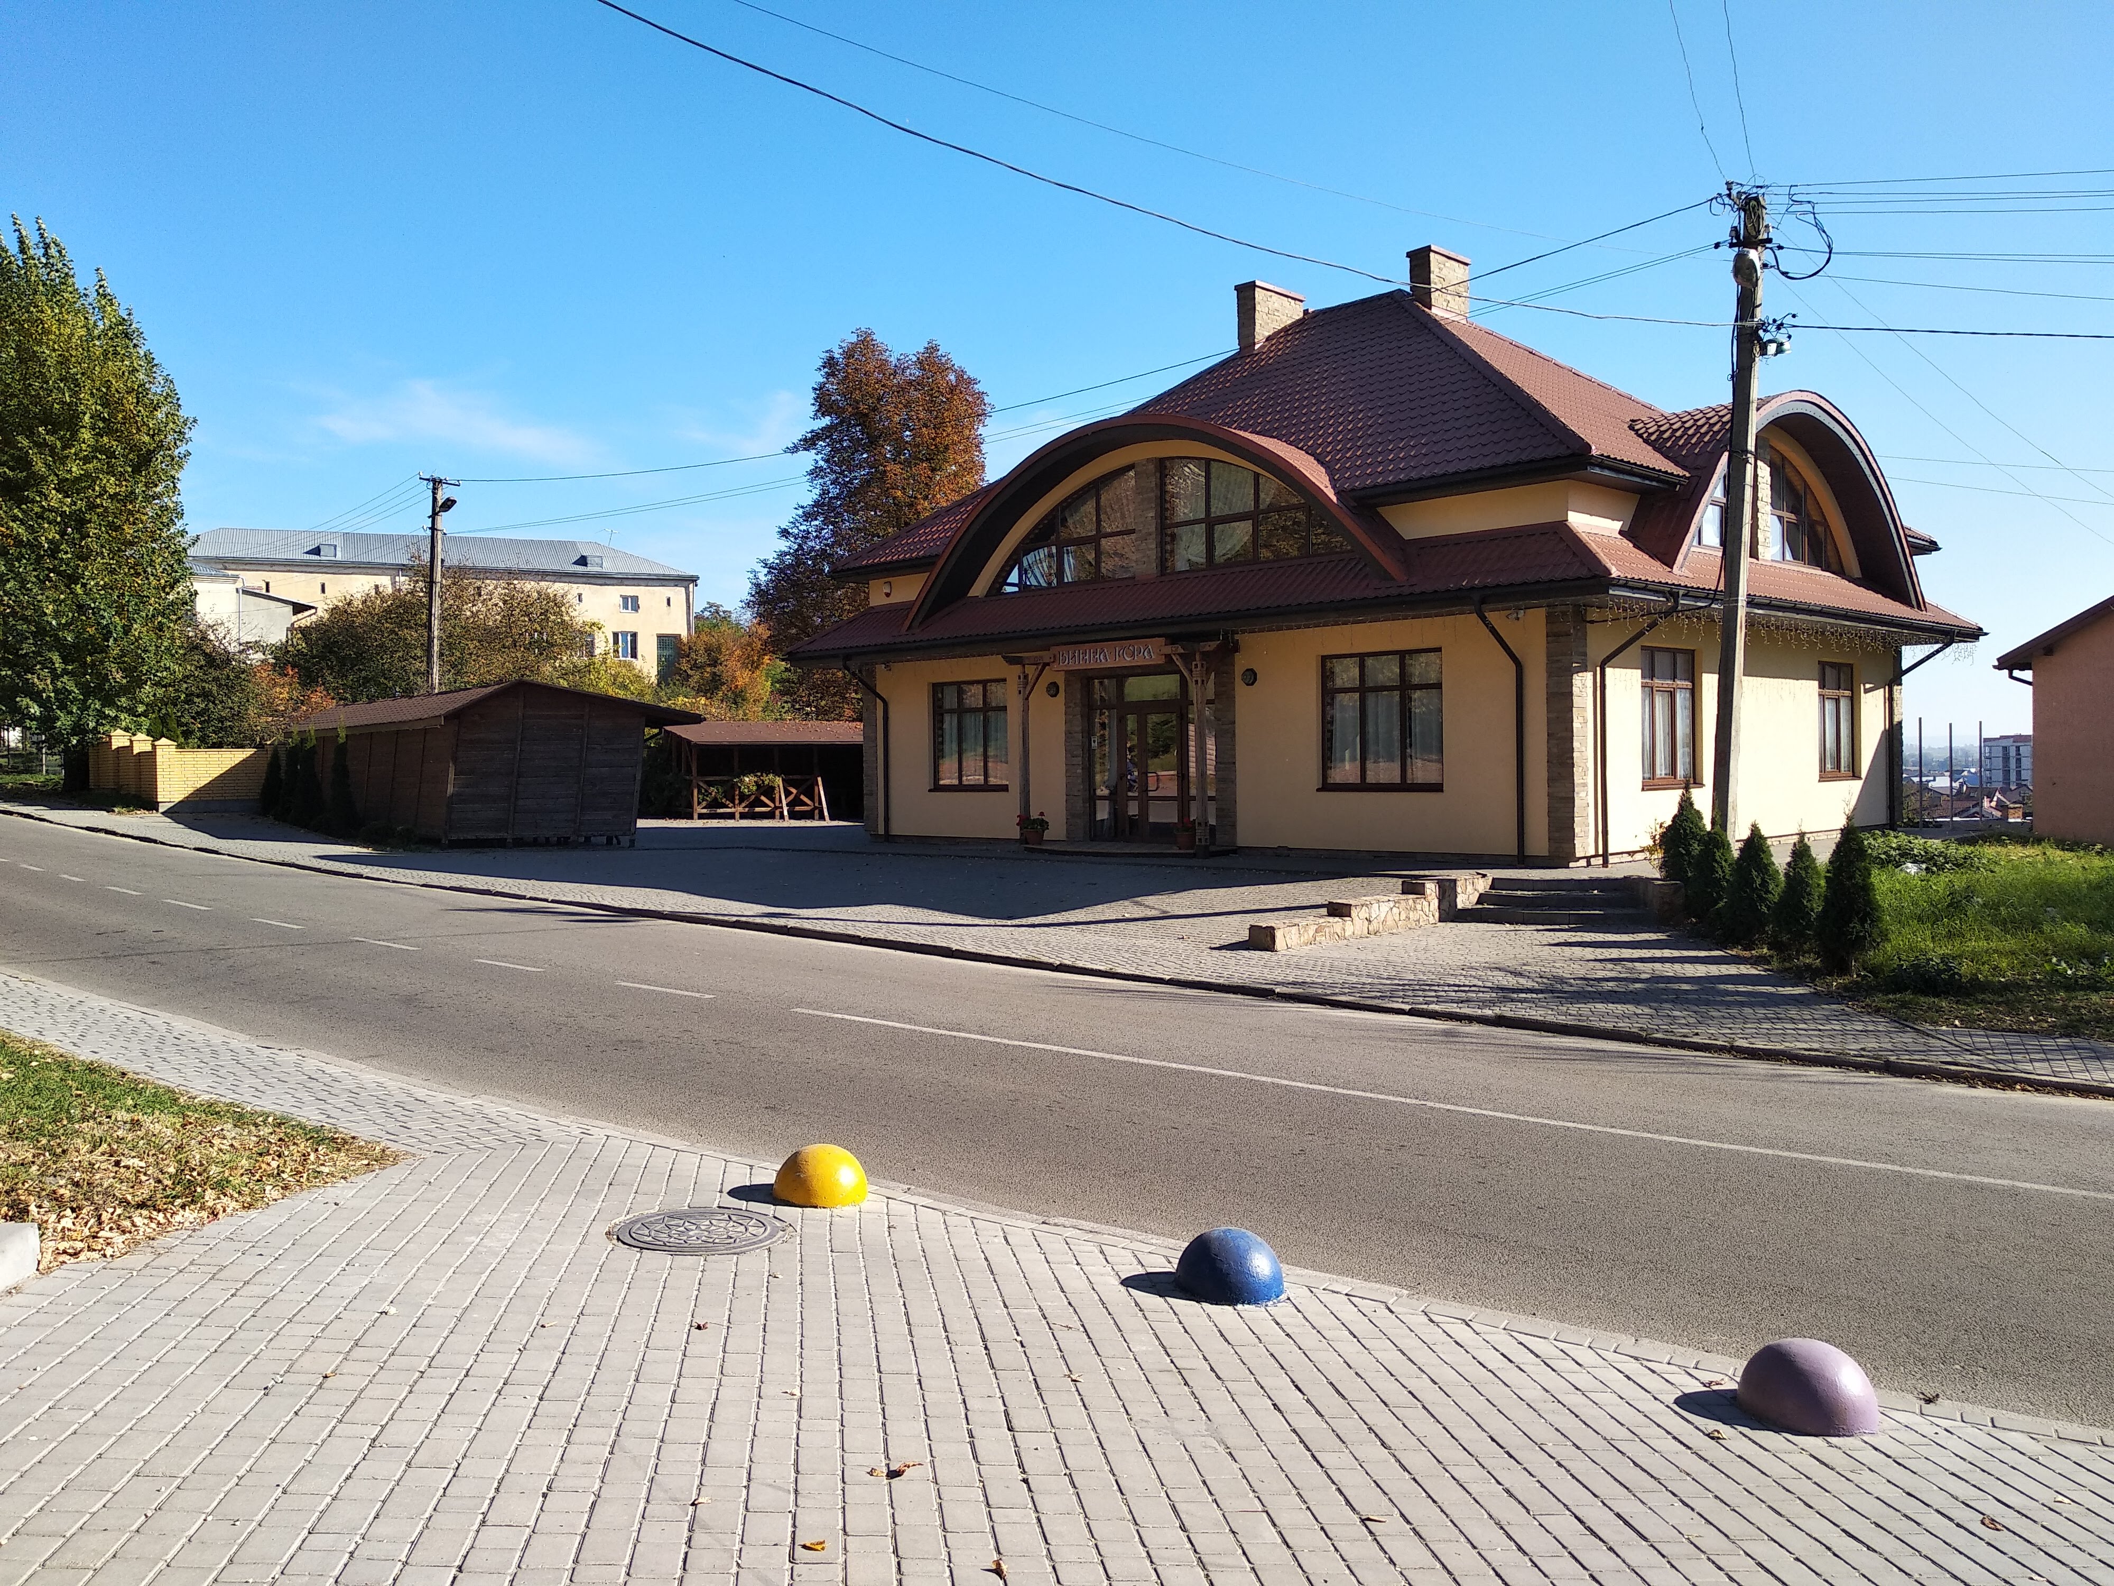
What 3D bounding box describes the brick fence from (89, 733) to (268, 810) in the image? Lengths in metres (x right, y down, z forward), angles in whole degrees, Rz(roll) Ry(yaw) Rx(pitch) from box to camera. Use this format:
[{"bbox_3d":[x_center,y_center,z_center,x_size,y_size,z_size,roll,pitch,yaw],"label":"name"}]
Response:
[{"bbox_3d":[-22.000,-0.645,39.800,2.800,2.100,8.800,-2,2,-40],"label":"brick fence"}]

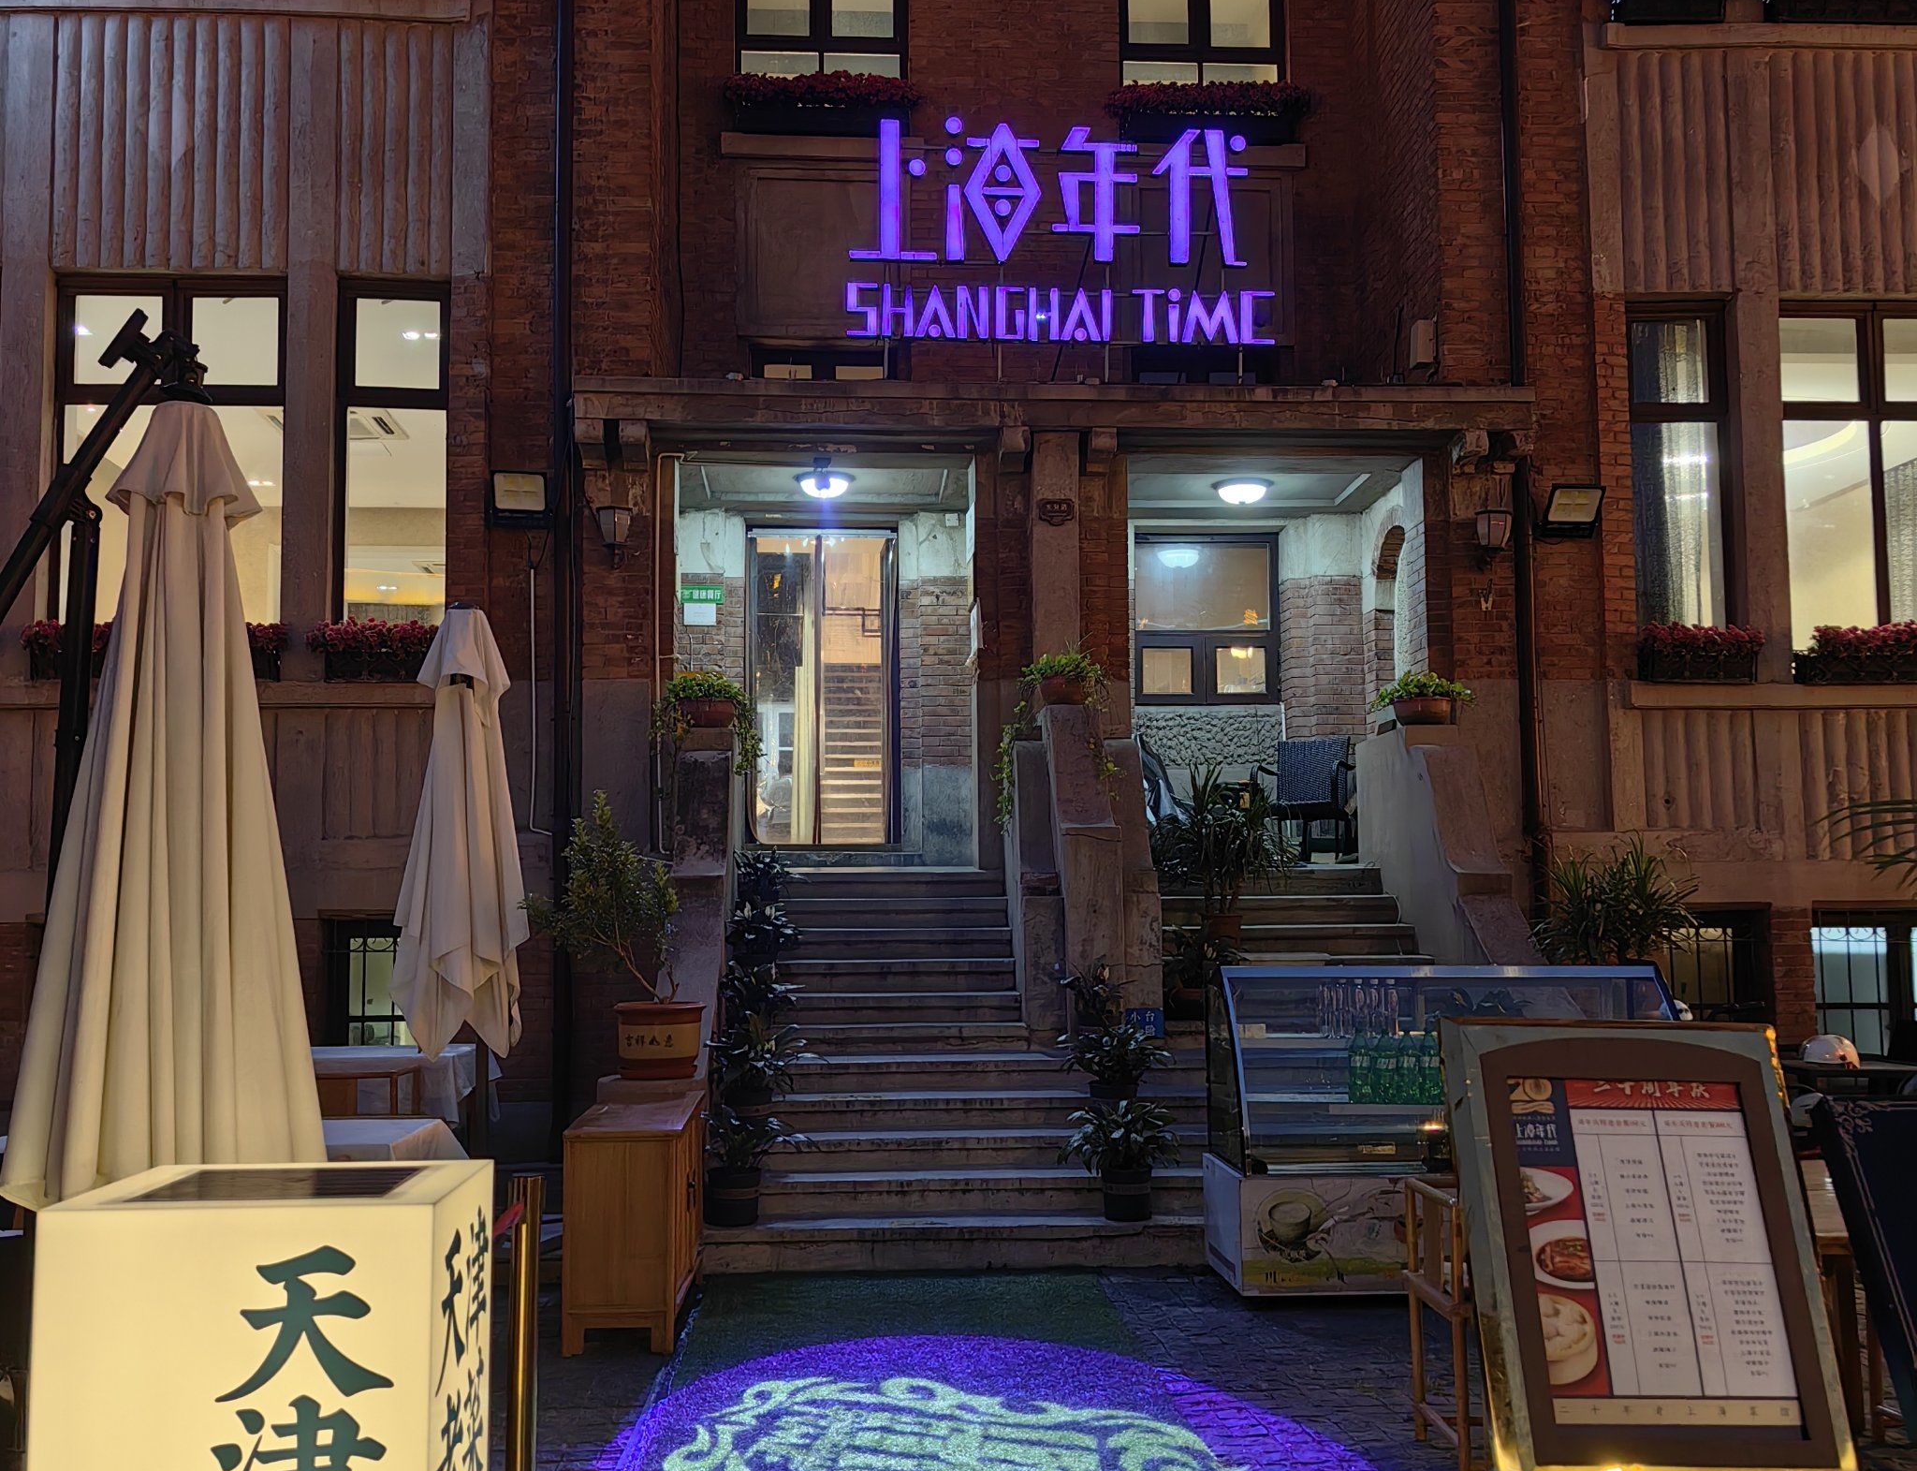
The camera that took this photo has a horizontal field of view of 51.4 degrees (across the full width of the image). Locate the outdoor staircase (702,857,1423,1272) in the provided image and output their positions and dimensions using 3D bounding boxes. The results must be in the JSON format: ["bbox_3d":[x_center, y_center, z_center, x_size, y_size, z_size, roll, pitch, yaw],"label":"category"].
[{"bbox_3d":[0.673,1.474,9.763,3.740,1.698,2.840,0,-5,-4],"label":"outdoor staircase"}]

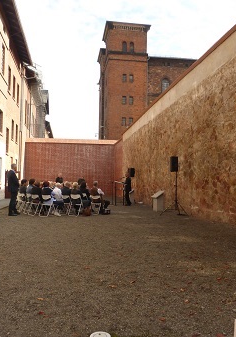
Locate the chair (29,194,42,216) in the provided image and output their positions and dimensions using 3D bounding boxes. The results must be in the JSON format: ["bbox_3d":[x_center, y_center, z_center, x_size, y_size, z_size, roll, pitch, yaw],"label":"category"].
[{"bbox_3d":[-3.063,1.338,11.547,0.460,0.790,0.480,-2,-4,38],"label":"chair"}]

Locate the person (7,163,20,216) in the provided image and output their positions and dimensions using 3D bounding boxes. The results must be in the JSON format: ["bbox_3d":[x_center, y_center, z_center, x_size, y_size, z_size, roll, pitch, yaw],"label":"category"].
[{"bbox_3d":[-3.690,0.772,11.050,0.380,1.820,0.500,2,-4,-42],"label":"person"}]

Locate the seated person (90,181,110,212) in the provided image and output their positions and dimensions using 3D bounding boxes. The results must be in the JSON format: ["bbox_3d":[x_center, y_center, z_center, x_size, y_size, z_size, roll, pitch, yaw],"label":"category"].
[{"bbox_3d":[-0.690,1.102,12.000,0.520,1.250,0.800,-2,-3,32],"label":"seated person"}]

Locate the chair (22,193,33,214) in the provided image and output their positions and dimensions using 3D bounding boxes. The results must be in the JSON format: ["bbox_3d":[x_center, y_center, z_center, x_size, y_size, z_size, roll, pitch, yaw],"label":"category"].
[{"bbox_3d":[-3.380,1.337,12.000,0.450,0.790,0.480,-1,-3,27],"label":"chair"}]

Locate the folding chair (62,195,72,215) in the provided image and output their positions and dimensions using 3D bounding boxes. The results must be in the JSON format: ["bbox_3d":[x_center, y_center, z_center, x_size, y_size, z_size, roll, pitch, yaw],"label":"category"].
[{"bbox_3d":[-1.967,1.349,11.746,0.460,0.790,0.480,-2,-4,36],"label":"folding chair"}]

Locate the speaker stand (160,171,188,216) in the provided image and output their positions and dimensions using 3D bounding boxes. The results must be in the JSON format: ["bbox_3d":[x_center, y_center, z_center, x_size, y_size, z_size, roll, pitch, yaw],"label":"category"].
[{"bbox_3d":[2.090,0.937,11.617,0.980,1.620,0.900,0,-3,0],"label":"speaker stand"}]

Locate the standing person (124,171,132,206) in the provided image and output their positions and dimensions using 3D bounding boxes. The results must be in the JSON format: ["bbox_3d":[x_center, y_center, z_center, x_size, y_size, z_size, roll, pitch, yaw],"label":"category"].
[{"bbox_3d":[0.537,1.034,16.100,0.380,1.780,0.480,1,-3,-22],"label":"standing person"}]

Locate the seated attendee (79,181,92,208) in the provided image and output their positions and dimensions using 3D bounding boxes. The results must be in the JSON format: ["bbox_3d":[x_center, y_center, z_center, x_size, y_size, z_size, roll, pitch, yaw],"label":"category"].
[{"bbox_3d":[-1.208,1.129,11.958,0.520,1.250,0.780,-2,-3,32],"label":"seated attendee"}]

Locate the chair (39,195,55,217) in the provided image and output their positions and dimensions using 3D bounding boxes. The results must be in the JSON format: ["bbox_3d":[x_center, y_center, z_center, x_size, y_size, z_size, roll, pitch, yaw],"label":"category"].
[{"bbox_3d":[-2.440,1.287,10.950,0.450,0.790,0.480,-1,-3,27],"label":"chair"}]

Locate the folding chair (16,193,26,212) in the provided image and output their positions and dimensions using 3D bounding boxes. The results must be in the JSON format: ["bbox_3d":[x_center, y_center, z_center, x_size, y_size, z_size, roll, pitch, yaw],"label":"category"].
[{"bbox_3d":[-3.911,1.370,12.546,0.460,0.790,0.480,-3,-4,42],"label":"folding chair"}]

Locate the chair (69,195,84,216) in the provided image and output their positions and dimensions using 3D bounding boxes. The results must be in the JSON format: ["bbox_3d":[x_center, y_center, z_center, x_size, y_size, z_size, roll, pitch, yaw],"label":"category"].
[{"bbox_3d":[-1.525,1.328,11.347,0.460,0.790,0.480,-2,-4,34],"label":"chair"}]

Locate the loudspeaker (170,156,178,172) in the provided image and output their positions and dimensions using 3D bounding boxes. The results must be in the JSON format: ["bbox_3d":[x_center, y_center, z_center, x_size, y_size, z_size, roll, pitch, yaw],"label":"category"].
[{"bbox_3d":[2.010,-0.140,11.150,0.290,0.550,0.310,0,-3,10],"label":"loudspeaker"}]

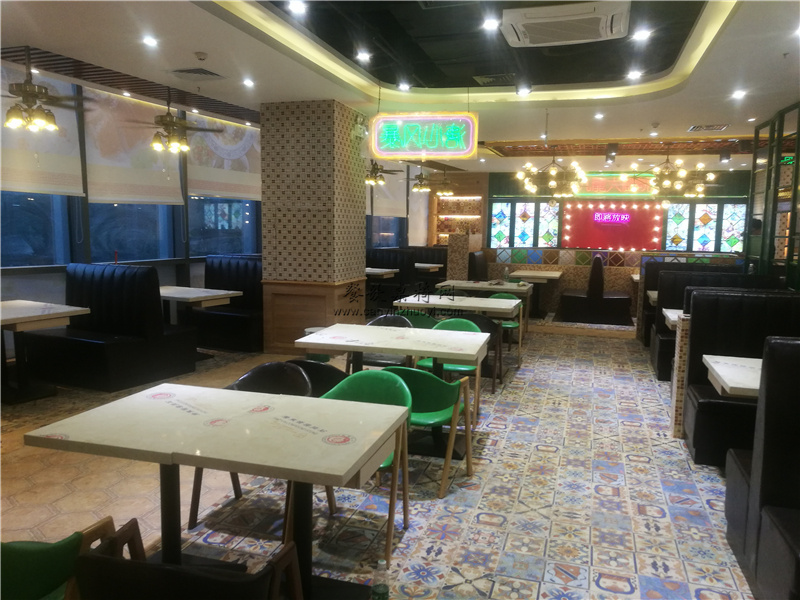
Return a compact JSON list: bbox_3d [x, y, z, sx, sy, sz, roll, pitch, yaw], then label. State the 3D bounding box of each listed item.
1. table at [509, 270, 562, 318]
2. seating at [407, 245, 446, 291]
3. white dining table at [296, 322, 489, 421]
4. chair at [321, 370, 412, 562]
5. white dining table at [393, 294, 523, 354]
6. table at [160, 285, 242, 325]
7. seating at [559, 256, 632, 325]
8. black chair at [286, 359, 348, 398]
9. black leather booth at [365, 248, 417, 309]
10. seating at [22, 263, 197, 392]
[{"bbox_3d":[2.240,-0.078,10.266,0.770,0.740,1.200,3,7,17],"label":"table"},{"bbox_3d":[0.640,-0.657,14.530,1.050,1.120,0.780,3,7,22],"label":"seating"},{"bbox_3d":[-0.019,0.637,4.399,1.206,0.754,0.784,3,7,16],"label":"white dining table"},{"bbox_3d":[-0.215,0.778,3.072,0.543,0.769,0.533,3,7,20],"label":"chair"},{"bbox_3d":[0.620,0.392,6.632,1.206,0.754,0.784,3,7,16],"label":"white dining table"},{"bbox_3d":[-2.563,0.285,7.203,1.180,0.750,0.820,4,7,25],"label":"table"},{"bbox_3d":[3.183,-0.226,10.175,1.130,1.070,1.170,3,7,17],"label":"seating"},{"bbox_3d":[-0.501,0.676,3.800,0.530,0.770,0.510,3,7,20],"label":"black chair"},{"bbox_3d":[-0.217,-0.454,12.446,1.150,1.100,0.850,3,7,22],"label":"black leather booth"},{"bbox_3d":[-2.880,0.204,6.245,1.060,1.130,1.020,3,7,22],"label":"seating"}]

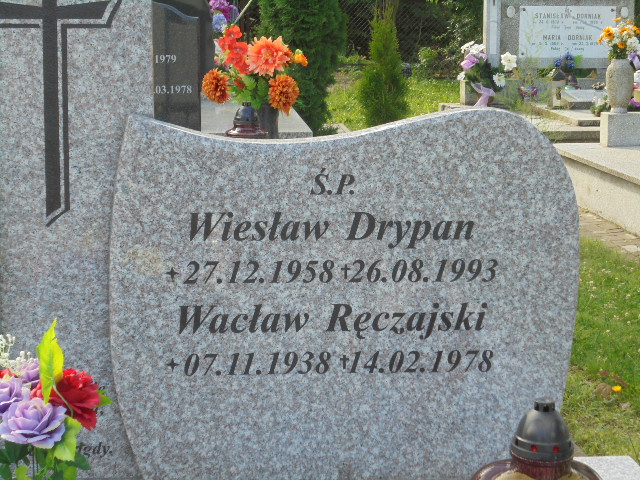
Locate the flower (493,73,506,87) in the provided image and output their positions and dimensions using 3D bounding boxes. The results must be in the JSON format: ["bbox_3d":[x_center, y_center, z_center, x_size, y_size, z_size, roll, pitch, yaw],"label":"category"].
[{"bbox_3d":[1.097,-0.981,8.250,0.082,0.086,0.050,-2,10,-10],"label":"flower"}]

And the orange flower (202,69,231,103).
[{"bbox_3d":[-0.318,-0.473,4.150,0.086,0.102,0.075,4,10,25],"label":"orange flower"}]

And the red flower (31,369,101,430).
[{"bbox_3d":[-0.343,0.216,1.820,0.094,0.082,0.088,-4,10,-25],"label":"red flower"}]

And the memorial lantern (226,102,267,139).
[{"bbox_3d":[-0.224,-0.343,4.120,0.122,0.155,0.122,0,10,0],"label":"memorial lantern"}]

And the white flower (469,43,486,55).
[{"bbox_3d":[0.969,-1.178,8.300,0.105,0.070,0.075,0,10,0],"label":"white flower"}]

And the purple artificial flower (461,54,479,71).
[{"bbox_3d":[0.919,-1.091,8.300,0.107,0.092,0.085,3,10,15],"label":"purple artificial flower"}]

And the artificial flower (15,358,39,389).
[{"bbox_3d":[-0.398,0.186,1.870,0.062,0.054,0.060,0,10,0],"label":"artificial flower"}]

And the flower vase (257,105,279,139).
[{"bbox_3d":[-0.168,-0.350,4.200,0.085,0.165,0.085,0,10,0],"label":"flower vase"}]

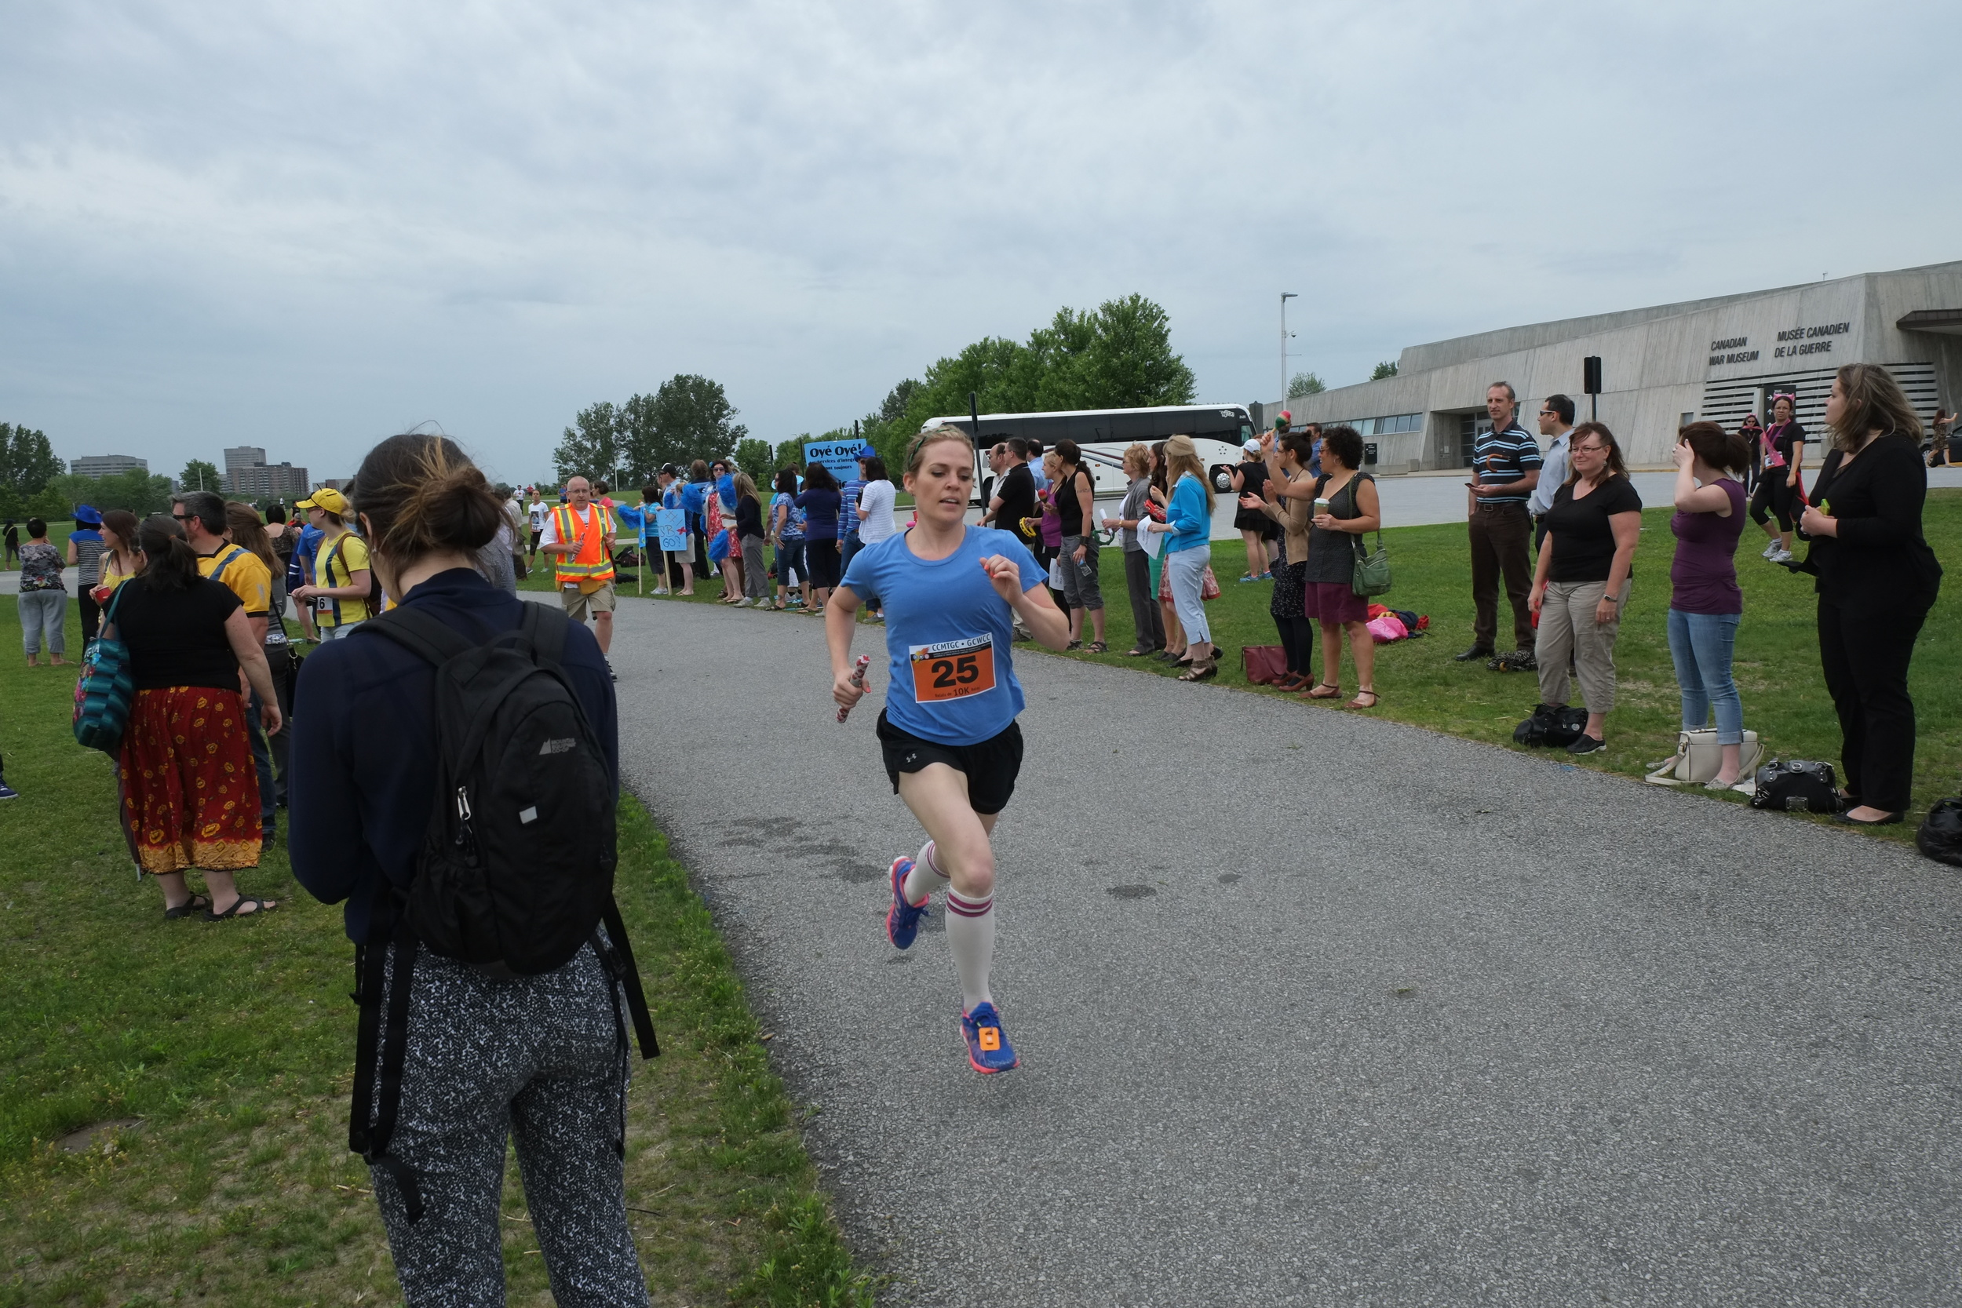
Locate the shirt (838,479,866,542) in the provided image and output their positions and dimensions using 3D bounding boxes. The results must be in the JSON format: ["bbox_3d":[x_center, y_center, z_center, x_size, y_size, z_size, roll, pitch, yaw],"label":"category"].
[{"bbox_3d":[-1.235,-1.525,15.500,0.550,0.680,0.280,-2,7,3],"label":"shirt"}]

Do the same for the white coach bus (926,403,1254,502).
[{"bbox_3d":[4.552,-8.266,61.187,13.700,3.550,2.600,-2,7,4],"label":"white coach bus"}]

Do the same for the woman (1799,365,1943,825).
[{"bbox_3d":[3.360,-0.209,5.547,0.480,1.720,0.480,0,7,16],"label":"woman"}]

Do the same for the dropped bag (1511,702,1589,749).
[{"bbox_3d":[2.911,0.348,7.565,0.330,0.220,0.200,-1,7,6],"label":"dropped bag"}]

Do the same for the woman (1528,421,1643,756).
[{"bbox_3d":[3.098,-0.347,7.500,0.400,1.650,0.560,-7,8,-34],"label":"woman"}]

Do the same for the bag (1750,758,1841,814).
[{"bbox_3d":[3.319,0.519,6.011,0.340,0.220,0.180,1,8,25],"label":"bag"}]

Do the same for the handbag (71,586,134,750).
[{"bbox_3d":[-3.450,0.063,5.800,0.200,0.640,0.340,-8,9,-39],"label":"handbag"}]

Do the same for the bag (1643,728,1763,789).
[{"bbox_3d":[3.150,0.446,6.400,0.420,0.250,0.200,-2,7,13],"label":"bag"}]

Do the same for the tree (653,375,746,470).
[{"bbox_3d":[-25.878,-20.235,135.000,8.800,10.800,8.000,-2,7,0],"label":"tree"}]

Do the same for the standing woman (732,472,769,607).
[{"bbox_3d":[-2.807,-1.397,17.900,0.380,1.640,0.430,-2,7,9],"label":"standing woman"}]

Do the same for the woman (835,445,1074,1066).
[{"bbox_3d":[-0.080,0.237,3.893,0.600,1.650,0.820,-3,7,-7],"label":"woman"}]

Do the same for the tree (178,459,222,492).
[{"bbox_3d":[-116.773,-25.877,220.000,6.300,6.600,6.300,-3,7,0],"label":"tree"}]

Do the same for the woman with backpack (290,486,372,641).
[{"bbox_3d":[-4.030,-0.177,9.200,0.440,1.690,0.450,-9,9,-39],"label":"woman with backpack"}]

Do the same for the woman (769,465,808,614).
[{"bbox_3d":[-2.271,-1.369,17.300,0.420,1.650,0.470,1,8,26],"label":"woman"}]

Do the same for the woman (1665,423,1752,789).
[{"bbox_3d":[3.411,-0.251,6.900,0.420,1.650,0.460,-5,7,-17],"label":"woman"}]

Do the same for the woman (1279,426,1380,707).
[{"bbox_3d":[2.118,-0.528,8.936,0.500,1.680,0.500,-6,8,-31],"label":"woman"}]

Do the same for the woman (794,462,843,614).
[{"bbox_3d":[-1.770,-1.257,16.100,0.460,1.660,0.370,-8,9,-37],"label":"woman"}]

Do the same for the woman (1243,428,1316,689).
[{"bbox_3d":[1.904,-0.599,9.350,0.430,1.630,0.420,-4,7,-5],"label":"woman"}]

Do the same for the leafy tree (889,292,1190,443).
[{"bbox_3d":[3.631,-14.553,82.000,16.500,11.000,11.000,-2,7,0],"label":"leafy tree"}]

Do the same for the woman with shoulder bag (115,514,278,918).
[{"bbox_3d":[-3.160,0.260,5.933,0.620,1.620,0.420,0,7,18],"label":"woman with shoulder bag"}]

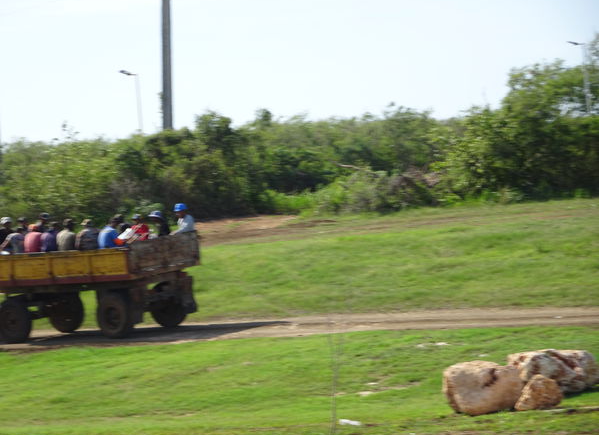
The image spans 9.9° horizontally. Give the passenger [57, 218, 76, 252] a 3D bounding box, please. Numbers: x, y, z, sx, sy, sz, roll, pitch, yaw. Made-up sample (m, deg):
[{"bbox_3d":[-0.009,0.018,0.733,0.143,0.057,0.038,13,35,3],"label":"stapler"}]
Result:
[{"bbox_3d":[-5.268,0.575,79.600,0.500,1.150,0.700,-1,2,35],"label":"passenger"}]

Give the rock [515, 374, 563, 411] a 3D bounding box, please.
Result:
[{"bbox_3d":[3.744,2.741,54.200,0.740,0.580,0.600,-2,1,6],"label":"rock"}]

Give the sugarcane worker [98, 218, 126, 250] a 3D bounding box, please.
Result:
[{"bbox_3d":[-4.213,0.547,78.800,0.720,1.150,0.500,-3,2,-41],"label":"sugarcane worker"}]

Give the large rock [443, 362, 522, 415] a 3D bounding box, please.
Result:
[{"bbox_3d":[2.909,2.688,54.400,1.270,0.840,0.950,-2,1,11],"label":"large rock"}]

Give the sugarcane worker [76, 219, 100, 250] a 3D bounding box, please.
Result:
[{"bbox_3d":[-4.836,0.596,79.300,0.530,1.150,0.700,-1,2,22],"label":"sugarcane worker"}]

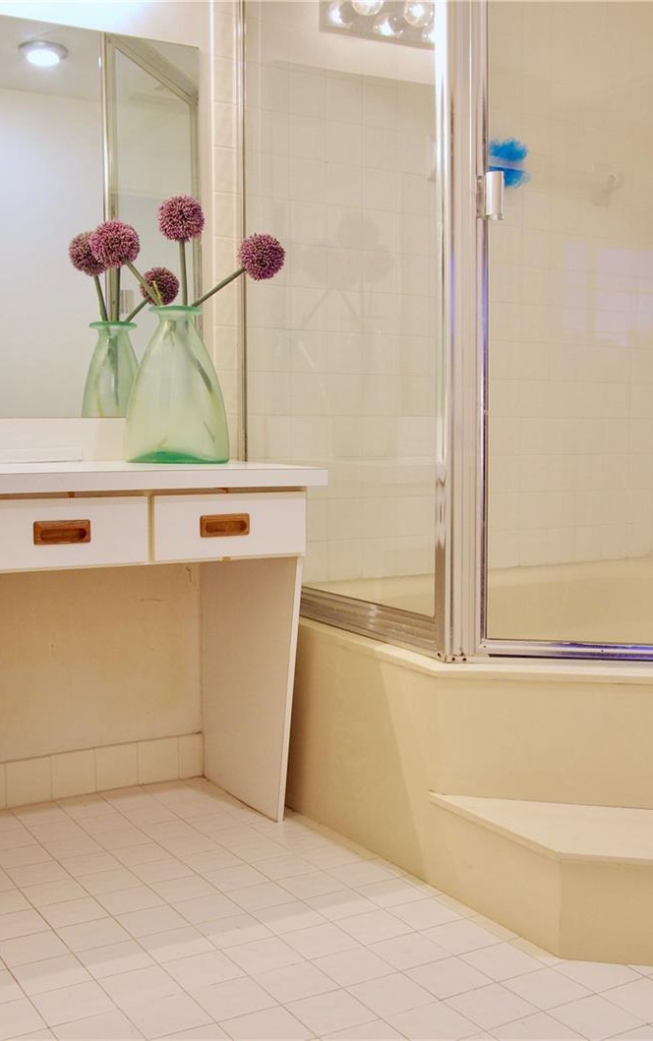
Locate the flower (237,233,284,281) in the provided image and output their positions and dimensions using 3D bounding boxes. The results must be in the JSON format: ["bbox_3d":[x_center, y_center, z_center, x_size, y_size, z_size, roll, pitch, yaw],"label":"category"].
[{"bbox_3d":[-0.146,-0.598,2.668,0.105,0.106,0.105,0,5,0],"label":"flower"}]

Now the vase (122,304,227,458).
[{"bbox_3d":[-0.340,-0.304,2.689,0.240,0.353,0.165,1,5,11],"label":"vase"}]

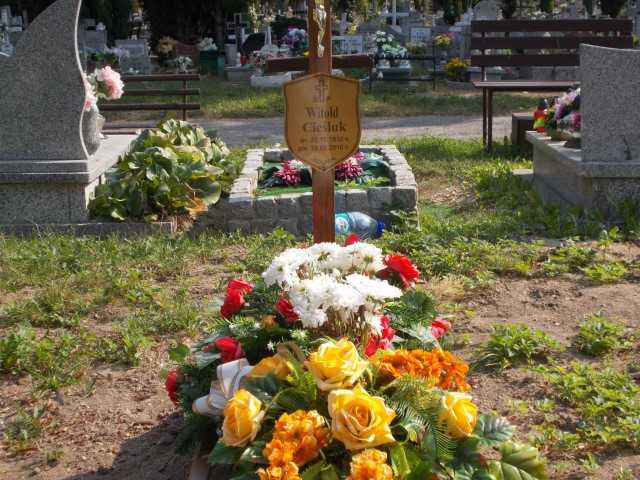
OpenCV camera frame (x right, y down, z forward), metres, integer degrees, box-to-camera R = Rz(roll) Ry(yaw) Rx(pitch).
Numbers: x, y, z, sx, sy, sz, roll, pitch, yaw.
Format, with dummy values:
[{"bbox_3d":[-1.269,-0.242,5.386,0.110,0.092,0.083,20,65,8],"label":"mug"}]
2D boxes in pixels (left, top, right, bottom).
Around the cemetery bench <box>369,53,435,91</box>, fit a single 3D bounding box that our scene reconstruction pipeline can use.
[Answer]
[{"bbox_3d":[0.960,-1.922,12.399,0.775,0.407,0.280,0,14,0],"label":"cemetery bench"}]

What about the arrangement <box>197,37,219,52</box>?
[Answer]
[{"bbox_3d":[-1.458,-2.534,13.897,0.285,0.204,0.240,0,14,0],"label":"arrangement"}]

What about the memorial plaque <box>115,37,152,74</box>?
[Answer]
[{"bbox_3d":[-2.403,-2.332,13.740,0.461,0.494,0.140,0,14,0],"label":"memorial plaque"}]

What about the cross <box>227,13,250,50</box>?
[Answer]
[{"bbox_3d":[-1.031,-2.631,13.564,0.304,0.485,0.070,0,14,0],"label":"cross"}]

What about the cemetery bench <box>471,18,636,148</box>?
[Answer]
[{"bbox_3d":[1.733,-1.156,7.913,1.207,0.915,0.460,-1,13,0],"label":"cemetery bench"}]

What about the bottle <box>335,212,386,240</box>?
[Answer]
[{"bbox_3d":[0.146,-0.055,4.903,0.310,0.145,0.145,-3,13,-16],"label":"bottle"}]

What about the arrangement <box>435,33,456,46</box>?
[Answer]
[{"bbox_3d":[1.625,-2.596,13.882,0.285,0.178,0.240,0,14,0],"label":"arrangement"}]

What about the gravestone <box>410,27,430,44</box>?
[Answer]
[{"bbox_3d":[1.345,-2.747,14.350,0.270,0.210,0.030,-1,13,0],"label":"gravestone"}]

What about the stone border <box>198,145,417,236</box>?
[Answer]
[{"bbox_3d":[0.012,-0.289,5.814,0.920,0.210,1.500,-1,13,0],"label":"stone border"}]

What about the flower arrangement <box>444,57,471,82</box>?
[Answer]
[{"bbox_3d":[1.739,-2.156,13.562,0.320,0.330,0.320,-1,13,0],"label":"flower arrangement"}]

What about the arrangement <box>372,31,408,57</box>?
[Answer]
[{"bbox_3d":[0.868,-2.436,13.395,0.420,0.360,0.320,-1,13,0],"label":"arrangement"}]

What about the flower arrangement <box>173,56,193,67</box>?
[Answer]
[{"bbox_3d":[-1.713,-2.211,13.358,0.249,0.148,0.220,0,14,0],"label":"flower arrangement"}]

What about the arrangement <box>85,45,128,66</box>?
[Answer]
[{"bbox_3d":[-3.033,-2.619,15.303,0.560,0.280,0.350,-1,13,0],"label":"arrangement"}]

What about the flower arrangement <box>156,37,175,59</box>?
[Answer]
[{"bbox_3d":[-1.961,-2.443,13.610,0.228,0.275,0.220,0,14,0],"label":"flower arrangement"}]

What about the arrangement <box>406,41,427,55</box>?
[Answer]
[{"bbox_3d":[1.268,-2.523,14.094,0.255,0.195,0.220,-1,13,0],"label":"arrangement"}]

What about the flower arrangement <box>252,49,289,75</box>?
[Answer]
[{"bbox_3d":[-0.612,-2.207,13.256,0.445,0.318,0.340,0,14,0],"label":"flower arrangement"}]

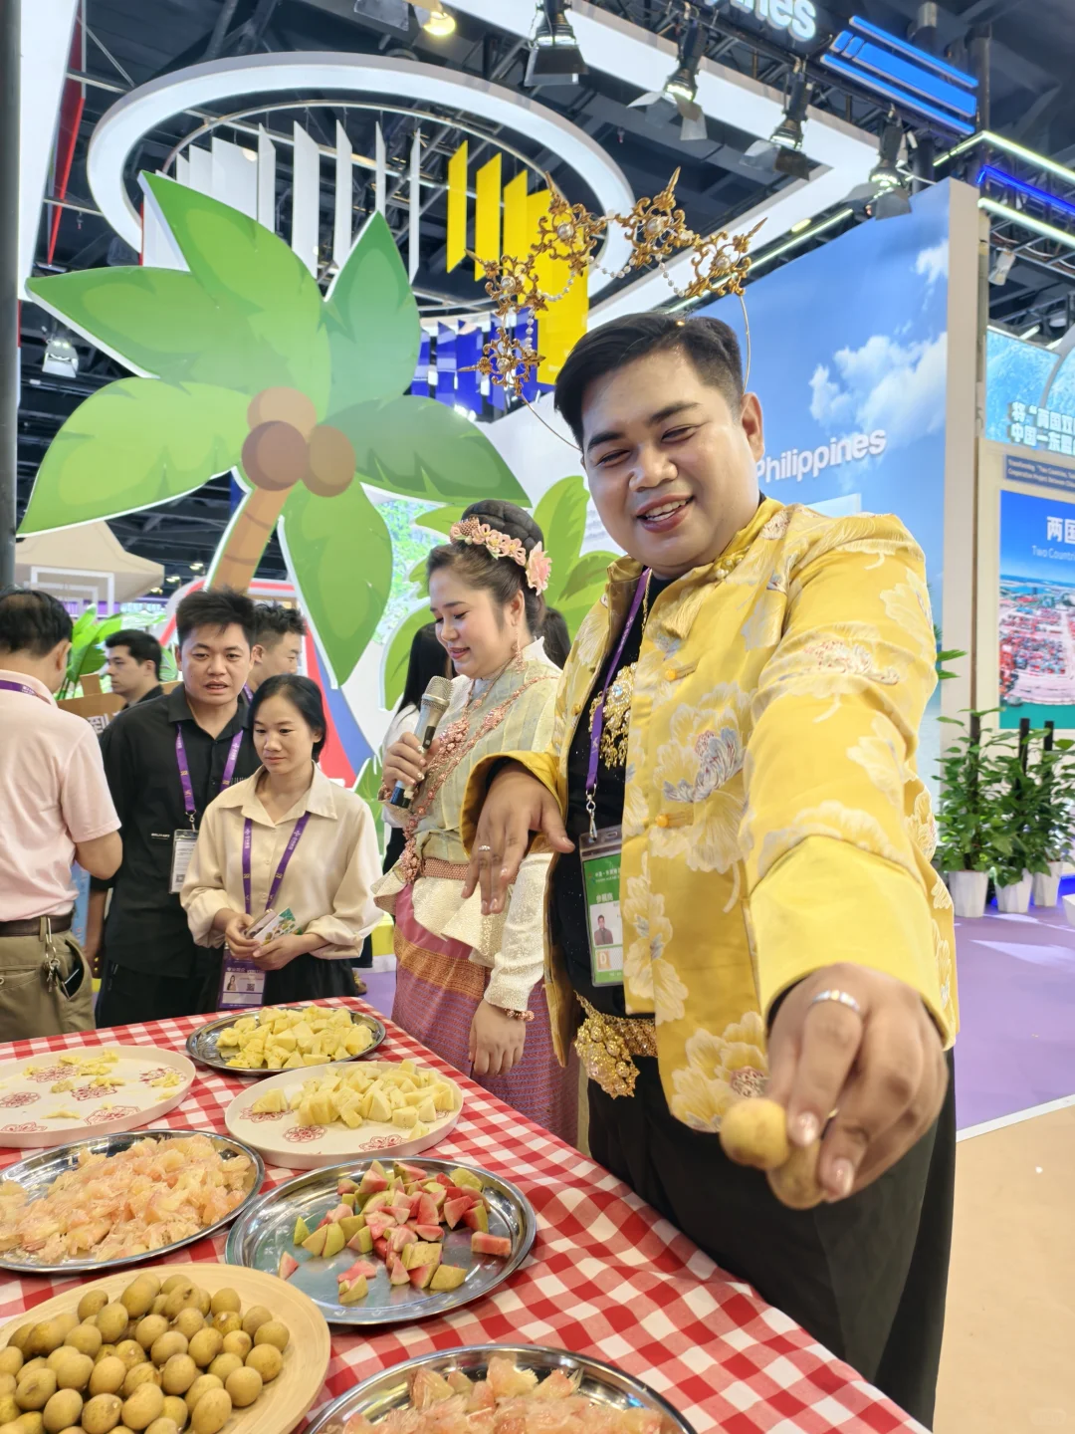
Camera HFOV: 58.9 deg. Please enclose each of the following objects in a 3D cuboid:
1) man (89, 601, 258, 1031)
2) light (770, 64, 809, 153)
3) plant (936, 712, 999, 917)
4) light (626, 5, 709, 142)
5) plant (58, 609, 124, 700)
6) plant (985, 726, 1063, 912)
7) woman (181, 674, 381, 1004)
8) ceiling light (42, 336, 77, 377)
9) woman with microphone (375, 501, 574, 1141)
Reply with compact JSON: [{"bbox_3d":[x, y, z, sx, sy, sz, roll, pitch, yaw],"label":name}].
[{"bbox_3d":[-0.791,0.532,2.260,0.550,1.690,0.340,1,1,-20],"label":"man"},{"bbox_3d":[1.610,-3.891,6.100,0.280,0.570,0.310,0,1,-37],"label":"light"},{"bbox_3d":[2.969,0.670,6.550,0.410,1.360,0.410,0,1,-30],"label":"plant"},{"bbox_3d":[0.787,-3.844,5.700,0.380,0.720,0.420,0,1,-37],"label":"light"},{"bbox_3d":[-2.000,0.390,4.300,0.750,1.700,0.750,1,1,-18],"label":"plant"},{"bbox_3d":[3.394,0.684,6.720,0.430,1.340,0.430,0,1,-30],"label":"plant"},{"bbox_3d":[-0.572,0.631,2.120,0.470,1.500,0.360,1,1,-7],"label":"woman"},{"bbox_3d":[-4.664,-3.537,9.300,0.370,0.420,0.370,0,1,-30],"label":"ceiling light"},{"bbox_3d":[-0.085,0.528,1.630,0.410,1.730,0.490,0,1,-30],"label":"woman with microphone"}]

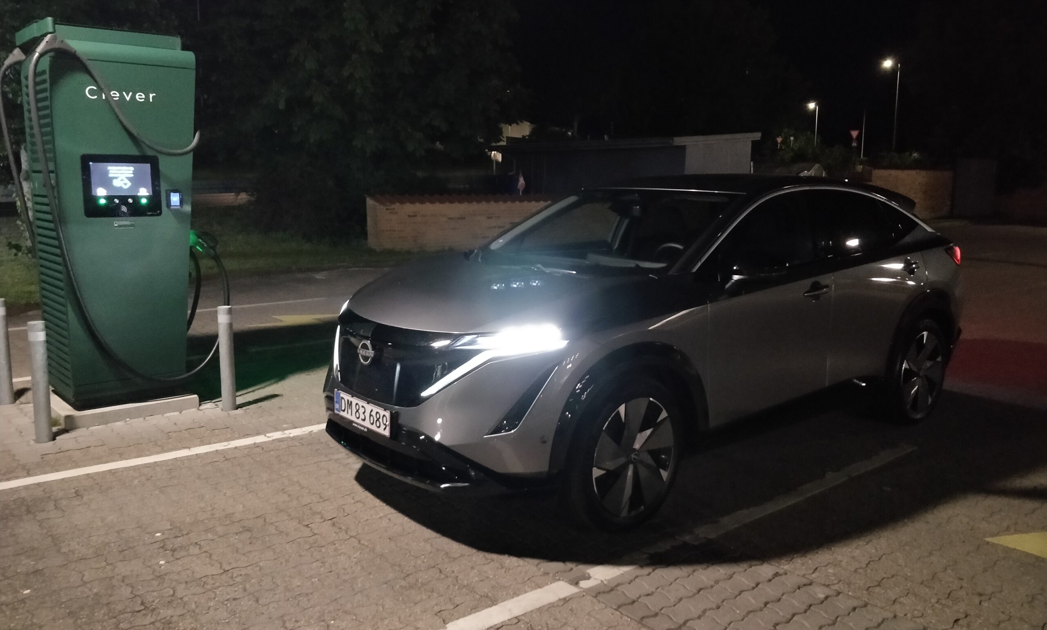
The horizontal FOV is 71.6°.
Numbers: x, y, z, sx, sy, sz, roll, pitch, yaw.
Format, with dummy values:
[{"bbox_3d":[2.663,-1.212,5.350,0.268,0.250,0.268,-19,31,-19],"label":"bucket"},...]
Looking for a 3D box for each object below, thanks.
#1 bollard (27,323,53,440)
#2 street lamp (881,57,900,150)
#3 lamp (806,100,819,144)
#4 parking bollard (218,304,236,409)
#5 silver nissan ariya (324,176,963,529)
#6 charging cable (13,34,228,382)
[{"bbox_3d":[-2.987,0.413,4.470,0.109,0.745,0.109,-6,10,-38],"label":"bollard"},{"bbox_3d":[23.402,-12.673,46.000,1.100,7.200,0.350,-2,8,-17],"label":"street lamp"},{"bbox_3d":[31.865,-19.876,80.000,1.000,7.200,0.350,-2,8,-17],"label":"lamp"},{"bbox_3d":[-2.106,0.314,5.209,0.106,0.745,0.106,-6,10,-38],"label":"parking bollard"},{"bbox_3d":[1.039,-0.058,4.661,4.595,1.660,1.900,-6,10,-38],"label":"silver nissan ariya"},{"bbox_3d":[-2.705,-0.655,5.055,1.200,2.250,0.500,-6,10,-38],"label":"charging cable"}]

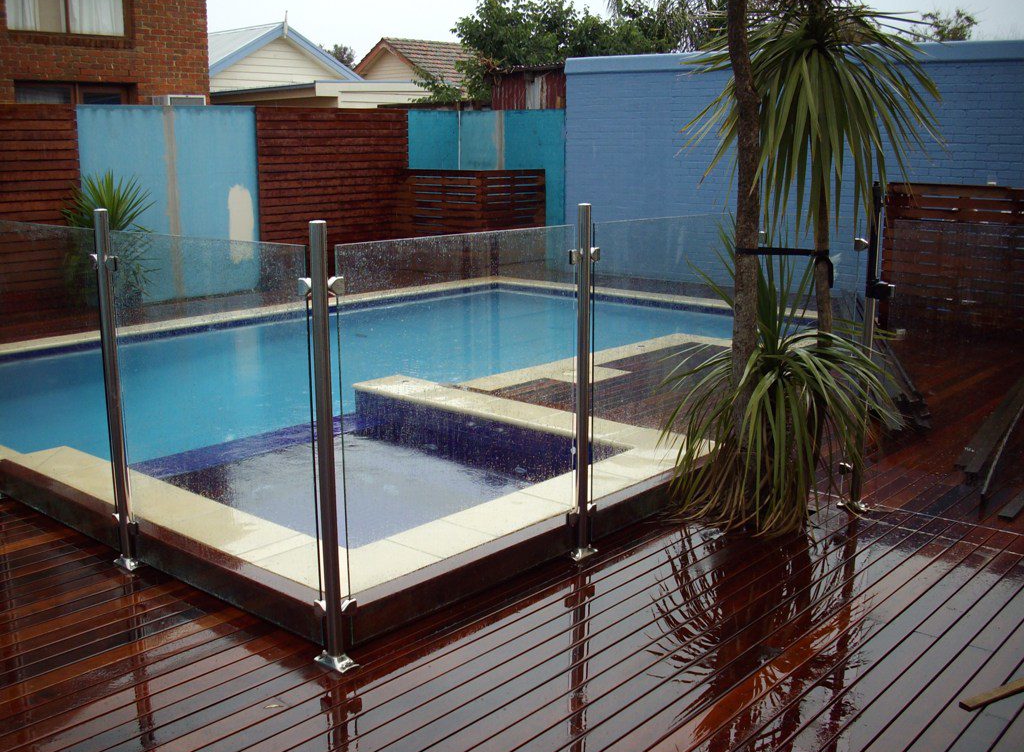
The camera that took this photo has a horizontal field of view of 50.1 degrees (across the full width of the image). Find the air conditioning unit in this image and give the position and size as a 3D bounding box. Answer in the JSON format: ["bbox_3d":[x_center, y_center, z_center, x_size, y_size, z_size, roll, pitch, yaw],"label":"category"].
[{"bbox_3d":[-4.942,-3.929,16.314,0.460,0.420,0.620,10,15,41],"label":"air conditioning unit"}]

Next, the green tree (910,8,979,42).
[{"bbox_3d":[8.725,-5.230,22.435,2.300,4.400,2.300,4,12,20],"label":"green tree"}]

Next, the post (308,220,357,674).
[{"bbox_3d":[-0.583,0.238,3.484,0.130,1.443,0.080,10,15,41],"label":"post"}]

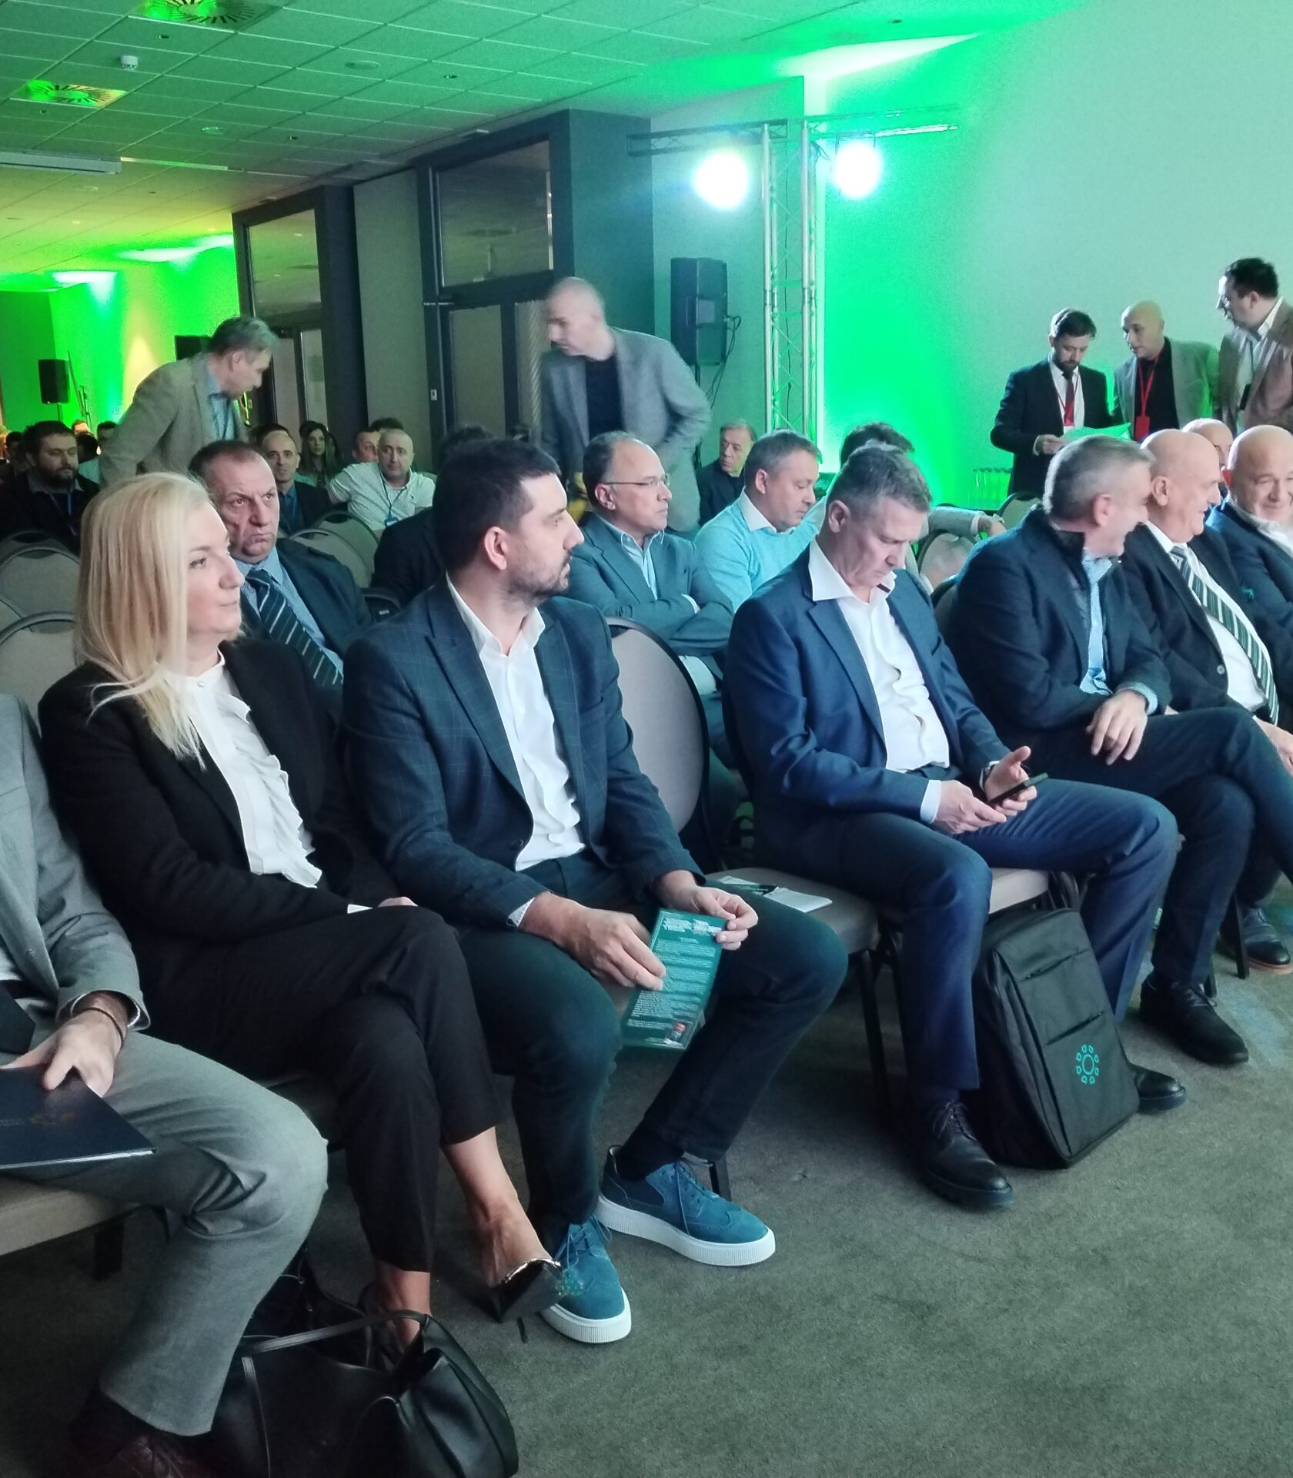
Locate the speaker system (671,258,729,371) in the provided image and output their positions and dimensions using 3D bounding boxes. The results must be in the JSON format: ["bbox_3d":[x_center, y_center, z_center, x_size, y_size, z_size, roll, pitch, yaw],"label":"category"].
[{"bbox_3d":[0.308,-2.507,8.700,0.330,0.630,0.360,-1,12,3],"label":"speaker system"}]

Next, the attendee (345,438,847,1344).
[{"bbox_3d":[-0.076,0.187,2.427,0.600,1.330,0.770,-11,15,-39],"label":"attendee"}]

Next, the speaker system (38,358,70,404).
[{"bbox_3d":[-7.843,-4.702,19.558,0.360,0.600,0.340,4,13,20],"label":"speaker system"}]

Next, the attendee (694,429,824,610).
[{"bbox_3d":[0.532,-0.207,4.181,0.560,1.270,0.850,-12,16,-41],"label":"attendee"}]

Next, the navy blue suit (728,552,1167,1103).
[{"bbox_3d":[0.615,0.107,3.009,0.740,1.000,0.740,-12,16,-42],"label":"navy blue suit"}]

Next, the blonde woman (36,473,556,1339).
[{"bbox_3d":[-0.480,0.267,2.178,0.800,1.295,0.500,9,16,40],"label":"blonde woman"}]

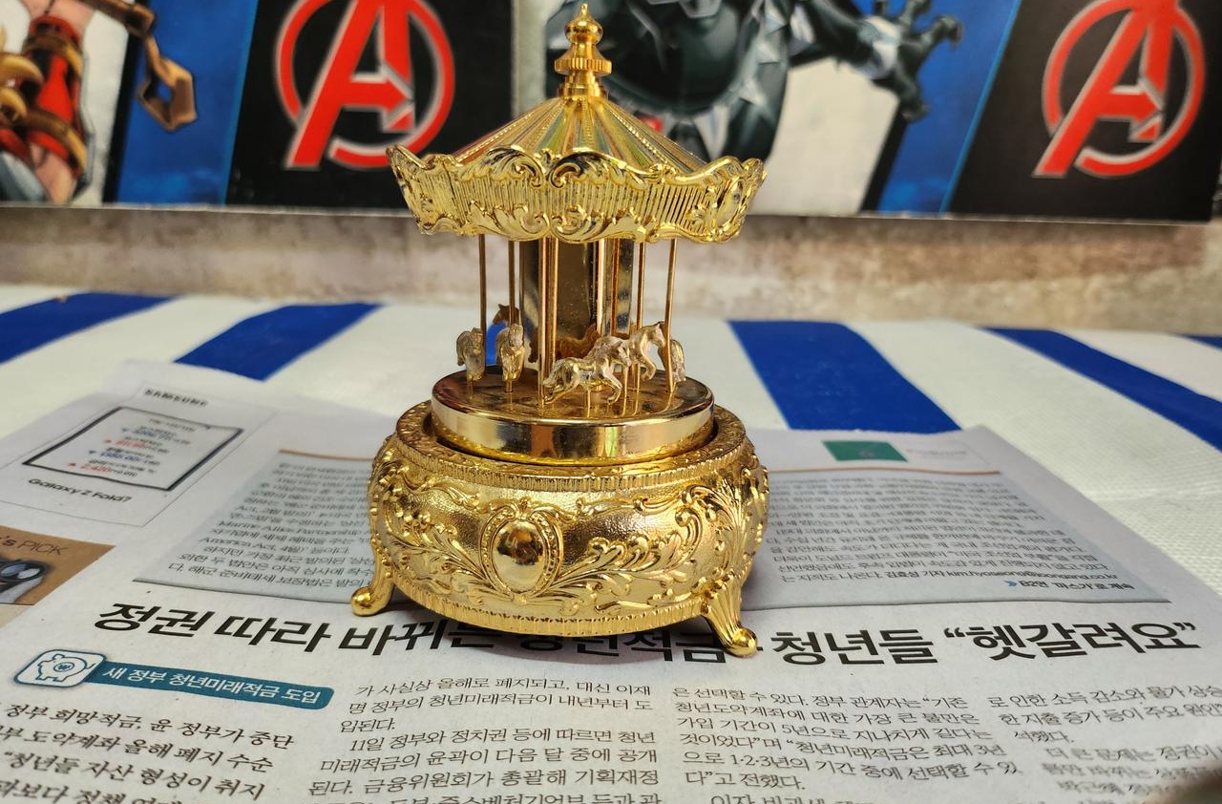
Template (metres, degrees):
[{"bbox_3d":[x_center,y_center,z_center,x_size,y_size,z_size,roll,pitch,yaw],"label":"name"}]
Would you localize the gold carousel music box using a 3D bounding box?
[{"bbox_3d":[-0.008,-0.019,0.190,0.088,0.128,0.094,4,14,8],"label":"gold carousel music box"}]

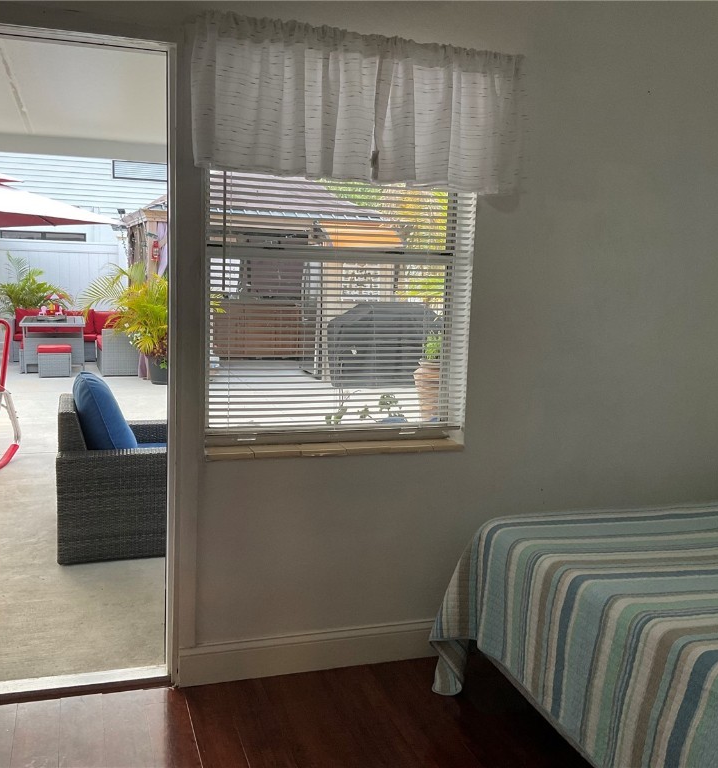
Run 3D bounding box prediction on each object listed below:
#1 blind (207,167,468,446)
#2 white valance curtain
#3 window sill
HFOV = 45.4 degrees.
[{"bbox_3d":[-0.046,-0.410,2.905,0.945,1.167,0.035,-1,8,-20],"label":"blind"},{"bbox_3d":[0.024,-0.892,2.798,1.143,0.460,0.075,-1,8,-20],"label":"white valance curtain"},{"bbox_3d":[-0.077,0.230,3.004,0.939,0.024,0.115,-1,8,-20],"label":"window sill"}]

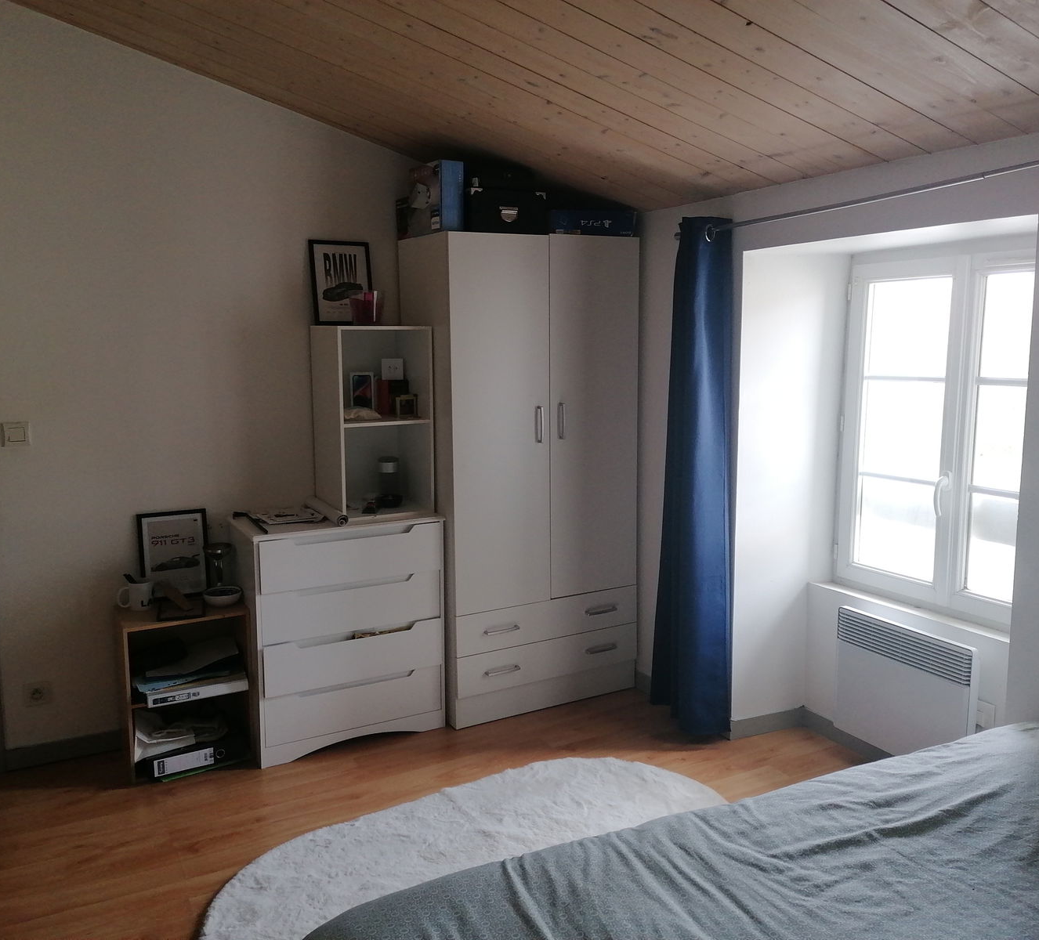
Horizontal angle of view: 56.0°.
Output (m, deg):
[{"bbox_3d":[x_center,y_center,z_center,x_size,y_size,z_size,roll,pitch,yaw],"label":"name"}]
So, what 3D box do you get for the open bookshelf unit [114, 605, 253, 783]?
[{"bbox_3d":[-1.165,0.734,3.403,0.399,0.522,0.324,-5,10,-27],"label":"open bookshelf unit"}]

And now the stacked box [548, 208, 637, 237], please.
[{"bbox_3d":[0.217,-0.979,3.937,0.402,0.095,0.300,-5,9,-29],"label":"stacked box"}]

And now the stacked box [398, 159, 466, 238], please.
[{"bbox_3d":[-0.317,-1.007,3.668,0.090,0.247,0.335,-5,9,-29],"label":"stacked box"}]

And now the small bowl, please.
[{"bbox_3d":[-1.036,0.437,3.417,0.140,0.060,0.140,-5,10,-28],"label":"small bowl"}]

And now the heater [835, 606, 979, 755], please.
[{"bbox_3d":[1.281,0.733,3.241,0.066,0.443,0.539,-4,9,-28],"label":"heater"}]

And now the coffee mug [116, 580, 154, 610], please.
[{"bbox_3d":[-1.326,0.431,3.357,0.125,0.095,0.085,-4,9,-22],"label":"coffee mug"}]

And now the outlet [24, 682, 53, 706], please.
[{"bbox_3d":[-1.638,0.768,3.334,0.080,0.080,0.020,-5,10,-28],"label":"outlet"}]

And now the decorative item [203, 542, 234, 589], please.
[{"bbox_3d":[-1.072,0.367,3.485,0.105,0.180,0.105,-5,10,-28],"label":"decorative item"}]

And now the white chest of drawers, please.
[{"bbox_3d":[-0.679,0.587,3.674,0.703,0.810,0.401,-5,9,-29],"label":"white chest of drawers"}]

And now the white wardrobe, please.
[{"bbox_3d":[0.005,0.010,3.872,0.807,1.799,0.452,-5,10,-29],"label":"white wardrobe"}]

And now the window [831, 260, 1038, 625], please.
[{"bbox_3d":[1.433,-0.114,3.177,0.090,1.216,0.978,-4,9,-28],"label":"window"}]

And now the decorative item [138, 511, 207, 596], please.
[{"bbox_3d":[-1.239,0.308,3.517,0.232,0.320,0.020,-5,1,-29],"label":"decorative item"}]

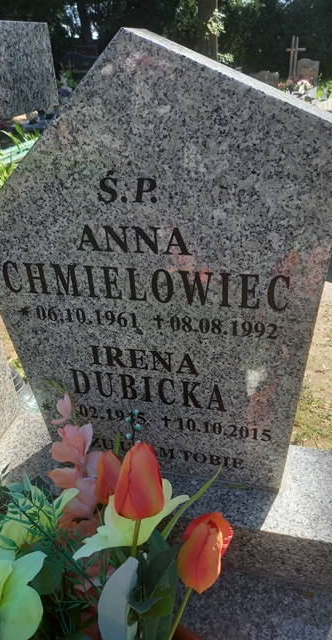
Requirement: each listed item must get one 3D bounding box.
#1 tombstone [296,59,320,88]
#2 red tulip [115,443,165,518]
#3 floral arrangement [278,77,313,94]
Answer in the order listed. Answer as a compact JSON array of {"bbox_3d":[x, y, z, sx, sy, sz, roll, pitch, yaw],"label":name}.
[{"bbox_3d":[3.084,-5.335,10.008,0.457,0.574,0.100,4,29,15],"label":"tombstone"},{"bbox_3d":[-0.025,0.149,0.428,0.046,0.072,0.046,6,7,-1],"label":"red tulip"},{"bbox_3d":[2.722,-4.916,9.677,0.659,0.333,0.360,4,29,15],"label":"floral arrangement"}]

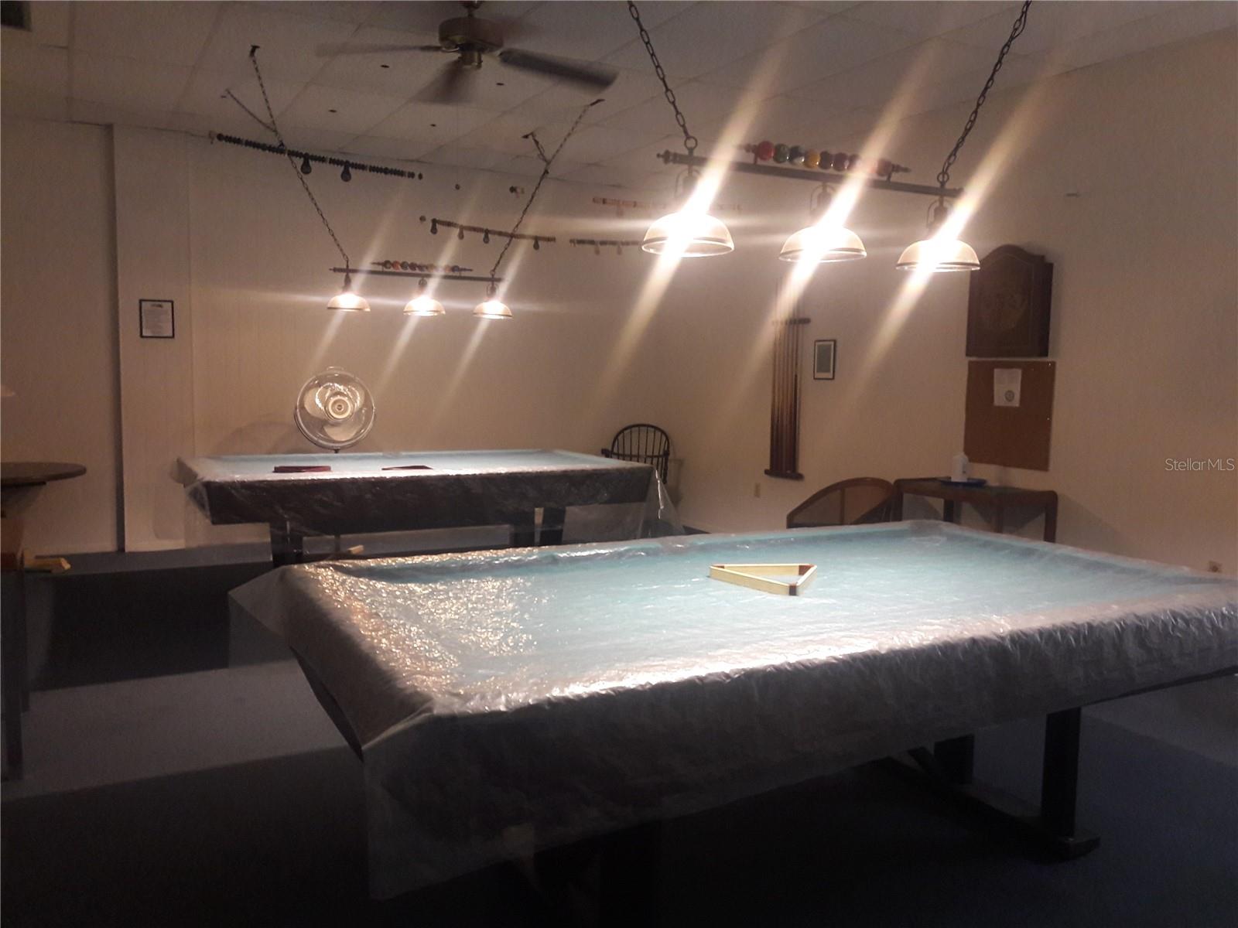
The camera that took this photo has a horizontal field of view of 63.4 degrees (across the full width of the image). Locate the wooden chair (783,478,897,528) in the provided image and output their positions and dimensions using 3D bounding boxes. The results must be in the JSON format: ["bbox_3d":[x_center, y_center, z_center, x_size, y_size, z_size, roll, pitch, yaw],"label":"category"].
[{"bbox_3d":[1.460,0.451,6.464,0.580,0.680,0.580,-2,7,-28],"label":"wooden chair"}]

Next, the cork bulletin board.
[{"bbox_3d":[2.258,-0.288,5.815,0.020,0.610,0.606,-2,6,-29],"label":"cork bulletin board"}]

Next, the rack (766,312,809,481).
[{"bbox_3d":[1.244,-0.493,7.524,0.100,1.220,0.430,-2,7,-28],"label":"rack"}]

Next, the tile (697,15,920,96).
[{"bbox_3d":[0.968,-2.108,5.209,0.610,0.025,1.220,-2,7,-28],"label":"tile"}]

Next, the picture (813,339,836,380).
[{"bbox_3d":[1.479,-0.748,7.202,0.020,0.280,0.232,-2,6,-29],"label":"picture"}]

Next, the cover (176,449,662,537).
[{"bbox_3d":[-1.278,0.132,6.332,2.620,0.290,1.420,-2,6,-25],"label":"cover"}]

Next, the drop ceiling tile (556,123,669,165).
[{"bbox_3d":[-0.216,-2.348,7.362,0.600,0.020,1.209,-2,6,-29],"label":"drop ceiling tile"}]

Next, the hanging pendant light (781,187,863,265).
[{"bbox_3d":[0.585,-0.699,2.865,0.250,0.192,0.250,1,6,0],"label":"hanging pendant light"}]

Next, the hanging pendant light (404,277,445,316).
[{"bbox_3d":[-1.198,-1.041,6.170,0.250,0.221,0.250,-2,6,-29],"label":"hanging pendant light"}]

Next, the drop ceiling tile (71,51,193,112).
[{"bbox_3d":[-2.878,-2.236,5.883,0.610,0.025,1.220,-2,7,-28],"label":"drop ceiling tile"}]

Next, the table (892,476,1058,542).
[{"bbox_3d":[2.005,0.498,5.748,0.460,0.745,0.770,-2,7,-28],"label":"table"}]

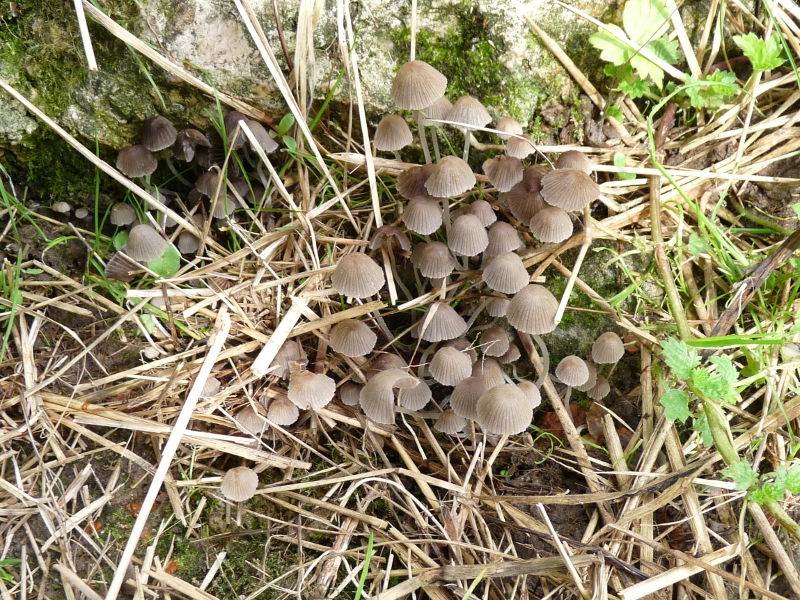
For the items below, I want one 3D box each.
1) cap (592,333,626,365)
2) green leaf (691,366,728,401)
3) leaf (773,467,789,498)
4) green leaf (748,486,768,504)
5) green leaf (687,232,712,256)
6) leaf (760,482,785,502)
[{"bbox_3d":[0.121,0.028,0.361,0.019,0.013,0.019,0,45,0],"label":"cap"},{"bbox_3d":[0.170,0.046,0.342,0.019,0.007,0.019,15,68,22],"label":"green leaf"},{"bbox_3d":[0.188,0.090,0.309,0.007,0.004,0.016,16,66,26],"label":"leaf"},{"bbox_3d":[0.172,0.094,0.300,0.009,0.003,0.009,-34,58,-4],"label":"green leaf"},{"bbox_3d":[0.178,-0.033,0.370,0.014,0.004,0.015,11,75,18],"label":"green leaf"},{"bbox_3d":[0.179,0.092,0.300,0.011,0.003,0.009,-15,58,9],"label":"leaf"}]

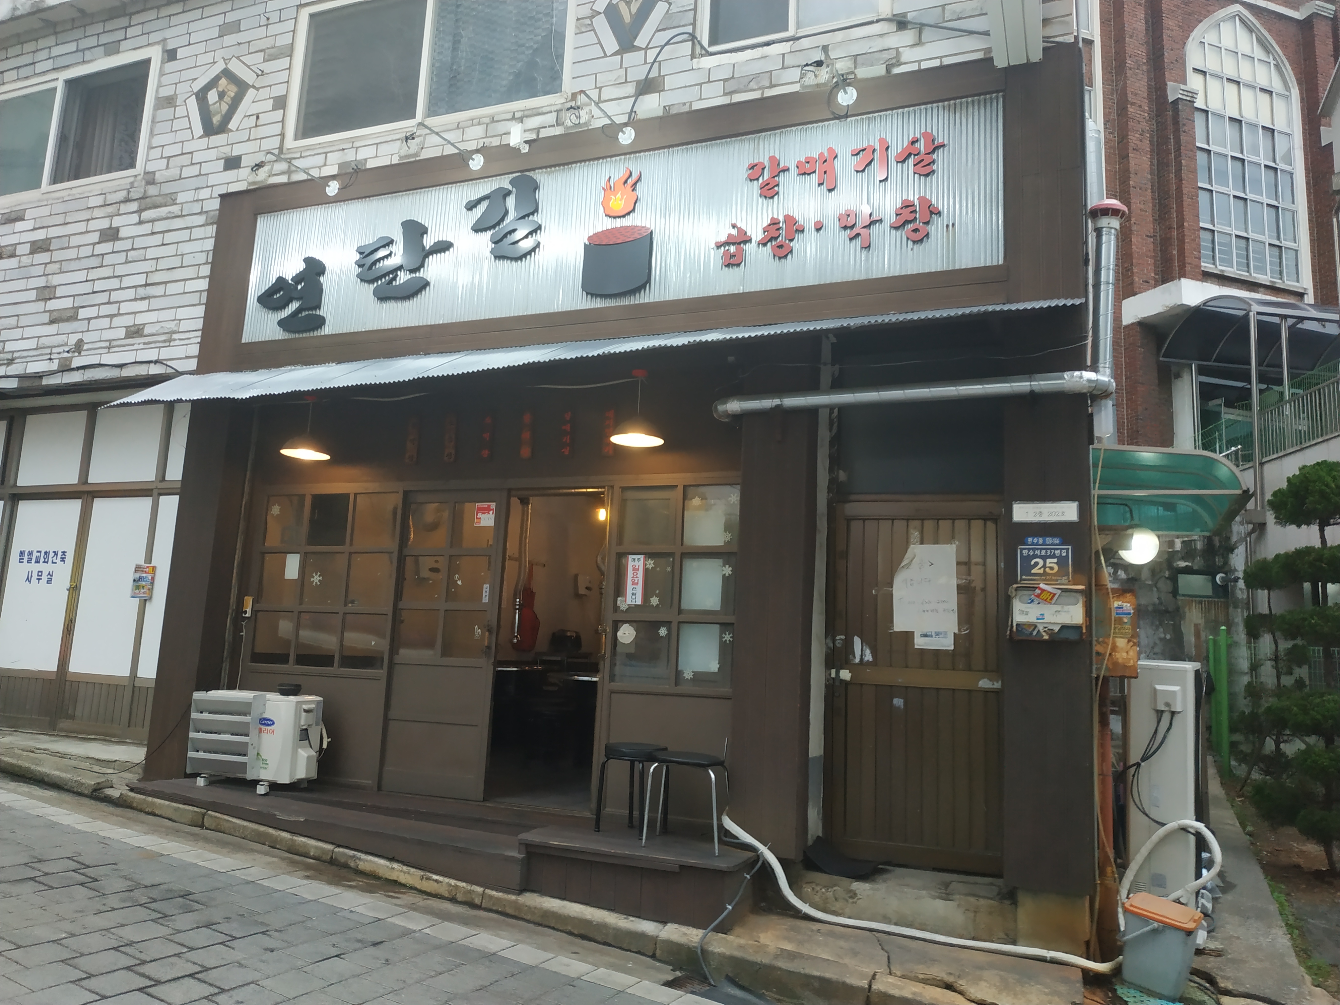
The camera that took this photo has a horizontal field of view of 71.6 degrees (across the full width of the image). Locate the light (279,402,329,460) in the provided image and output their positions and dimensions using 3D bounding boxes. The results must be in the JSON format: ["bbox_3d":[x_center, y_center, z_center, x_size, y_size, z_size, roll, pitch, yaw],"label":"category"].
[{"bbox_3d":[-2.439,-0.505,6.262,0.312,0.370,0.312,-1,-10,21],"label":"light"}]

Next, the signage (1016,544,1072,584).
[{"bbox_3d":[1.871,0.313,4.640,0.245,0.181,0.015,-1,-9,21],"label":"signage"}]

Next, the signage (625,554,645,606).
[{"bbox_3d":[-0.212,0.476,5.702,0.112,0.303,0.010,-1,-9,21],"label":"signage"}]

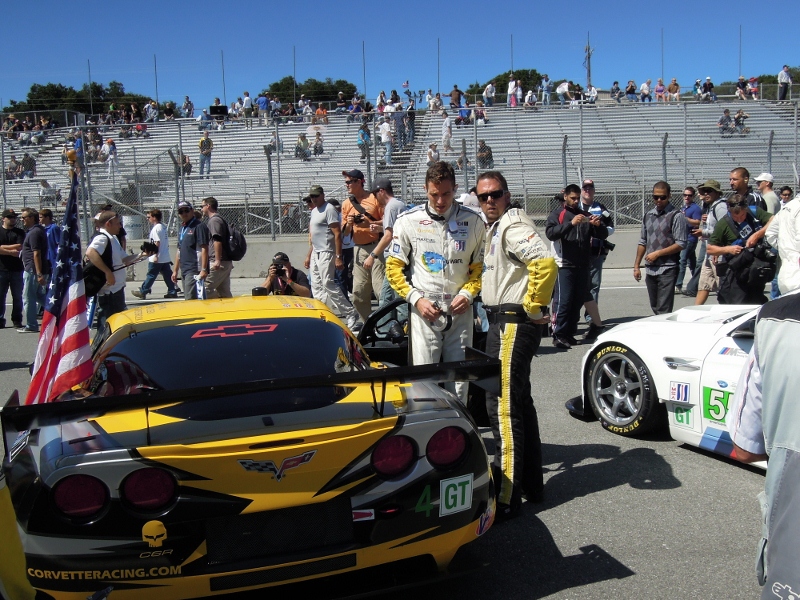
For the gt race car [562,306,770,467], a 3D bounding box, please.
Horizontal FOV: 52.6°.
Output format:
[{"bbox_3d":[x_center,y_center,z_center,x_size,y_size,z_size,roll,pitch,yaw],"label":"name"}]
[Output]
[{"bbox_3d":[3.080,0.332,4.780,1.920,1.320,4.650,-5,7,-29],"label":"gt race car"}]

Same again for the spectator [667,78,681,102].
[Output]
[{"bbox_3d":[12.679,-9.643,37.500,0.600,1.240,0.720,-1,7,9],"label":"spectator"}]

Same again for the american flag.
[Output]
[{"bbox_3d":[-1.535,0.021,3.714,0.340,1.200,0.250,-4,7,-22],"label":"american flag"}]

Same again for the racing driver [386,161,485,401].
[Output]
[{"bbox_3d":[0.183,0.164,4.375,0.530,1.810,0.380,-1,7,5],"label":"racing driver"}]

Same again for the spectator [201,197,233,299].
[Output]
[{"bbox_3d":[-2.664,-0.581,11.597,0.480,1.770,0.500,-1,7,3],"label":"spectator"}]

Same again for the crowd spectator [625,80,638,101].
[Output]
[{"bbox_3d":[11.462,-10.215,40.000,0.620,1.250,0.780,-2,6,-3],"label":"crowd spectator"}]

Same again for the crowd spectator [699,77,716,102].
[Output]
[{"bbox_3d":[15.255,-10.382,40.000,0.620,1.280,0.800,-2,6,0],"label":"crowd spectator"}]

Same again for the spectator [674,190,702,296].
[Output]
[{"bbox_3d":[4.779,-0.984,13.400,0.520,1.760,0.500,2,8,34],"label":"spectator"}]

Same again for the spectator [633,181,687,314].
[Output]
[{"bbox_3d":[2.791,-0.381,8.700,0.580,1.770,0.400,1,7,22],"label":"spectator"}]

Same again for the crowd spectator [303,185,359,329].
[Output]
[{"bbox_3d":[-0.875,-0.484,9.900,0.580,1.830,0.650,3,8,38],"label":"crowd spectator"}]

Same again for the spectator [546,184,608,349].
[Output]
[{"bbox_3d":[1.915,-0.369,8.785,0.580,1.750,0.440,-6,8,-30],"label":"spectator"}]

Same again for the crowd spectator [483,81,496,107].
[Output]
[{"bbox_3d":[4.998,-11.413,45.083,0.600,1.550,0.500,1,6,18],"label":"crowd spectator"}]

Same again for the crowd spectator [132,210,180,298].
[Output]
[{"bbox_3d":[-4.535,-0.852,14.831,0.740,1.660,0.500,-1,7,7],"label":"crowd spectator"}]

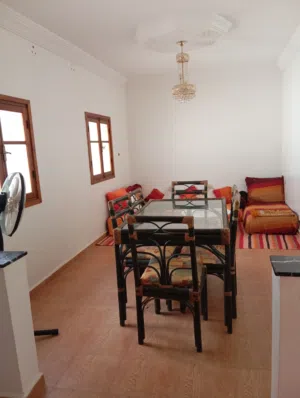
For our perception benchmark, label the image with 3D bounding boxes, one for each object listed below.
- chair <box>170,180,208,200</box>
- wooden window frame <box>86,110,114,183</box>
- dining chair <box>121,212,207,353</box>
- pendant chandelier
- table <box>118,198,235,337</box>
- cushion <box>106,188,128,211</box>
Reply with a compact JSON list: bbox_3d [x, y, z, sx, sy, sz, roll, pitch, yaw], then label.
[{"bbox_3d":[0.449,0.287,3.618,0.448,0.938,0.490,-1,10,12],"label":"chair"},{"bbox_3d":[-0.761,-0.774,4.961,0.084,1.002,0.938,0,10,15],"label":"wooden window frame"},{"bbox_3d":[0.162,0.532,2.312,0.448,0.938,0.490,0,10,17],"label":"dining chair"},{"bbox_3d":[0.444,-1.609,4.083,0.311,0.742,0.311,0,10,15],"label":"pendant chandelier"},{"bbox_3d":[0.291,0.496,2.941,0.826,0.777,1.204,-1,10,13],"label":"table"},{"bbox_3d":[-0.519,0.025,5.285,0.154,0.357,0.490,-15,2,33],"label":"cushion"}]

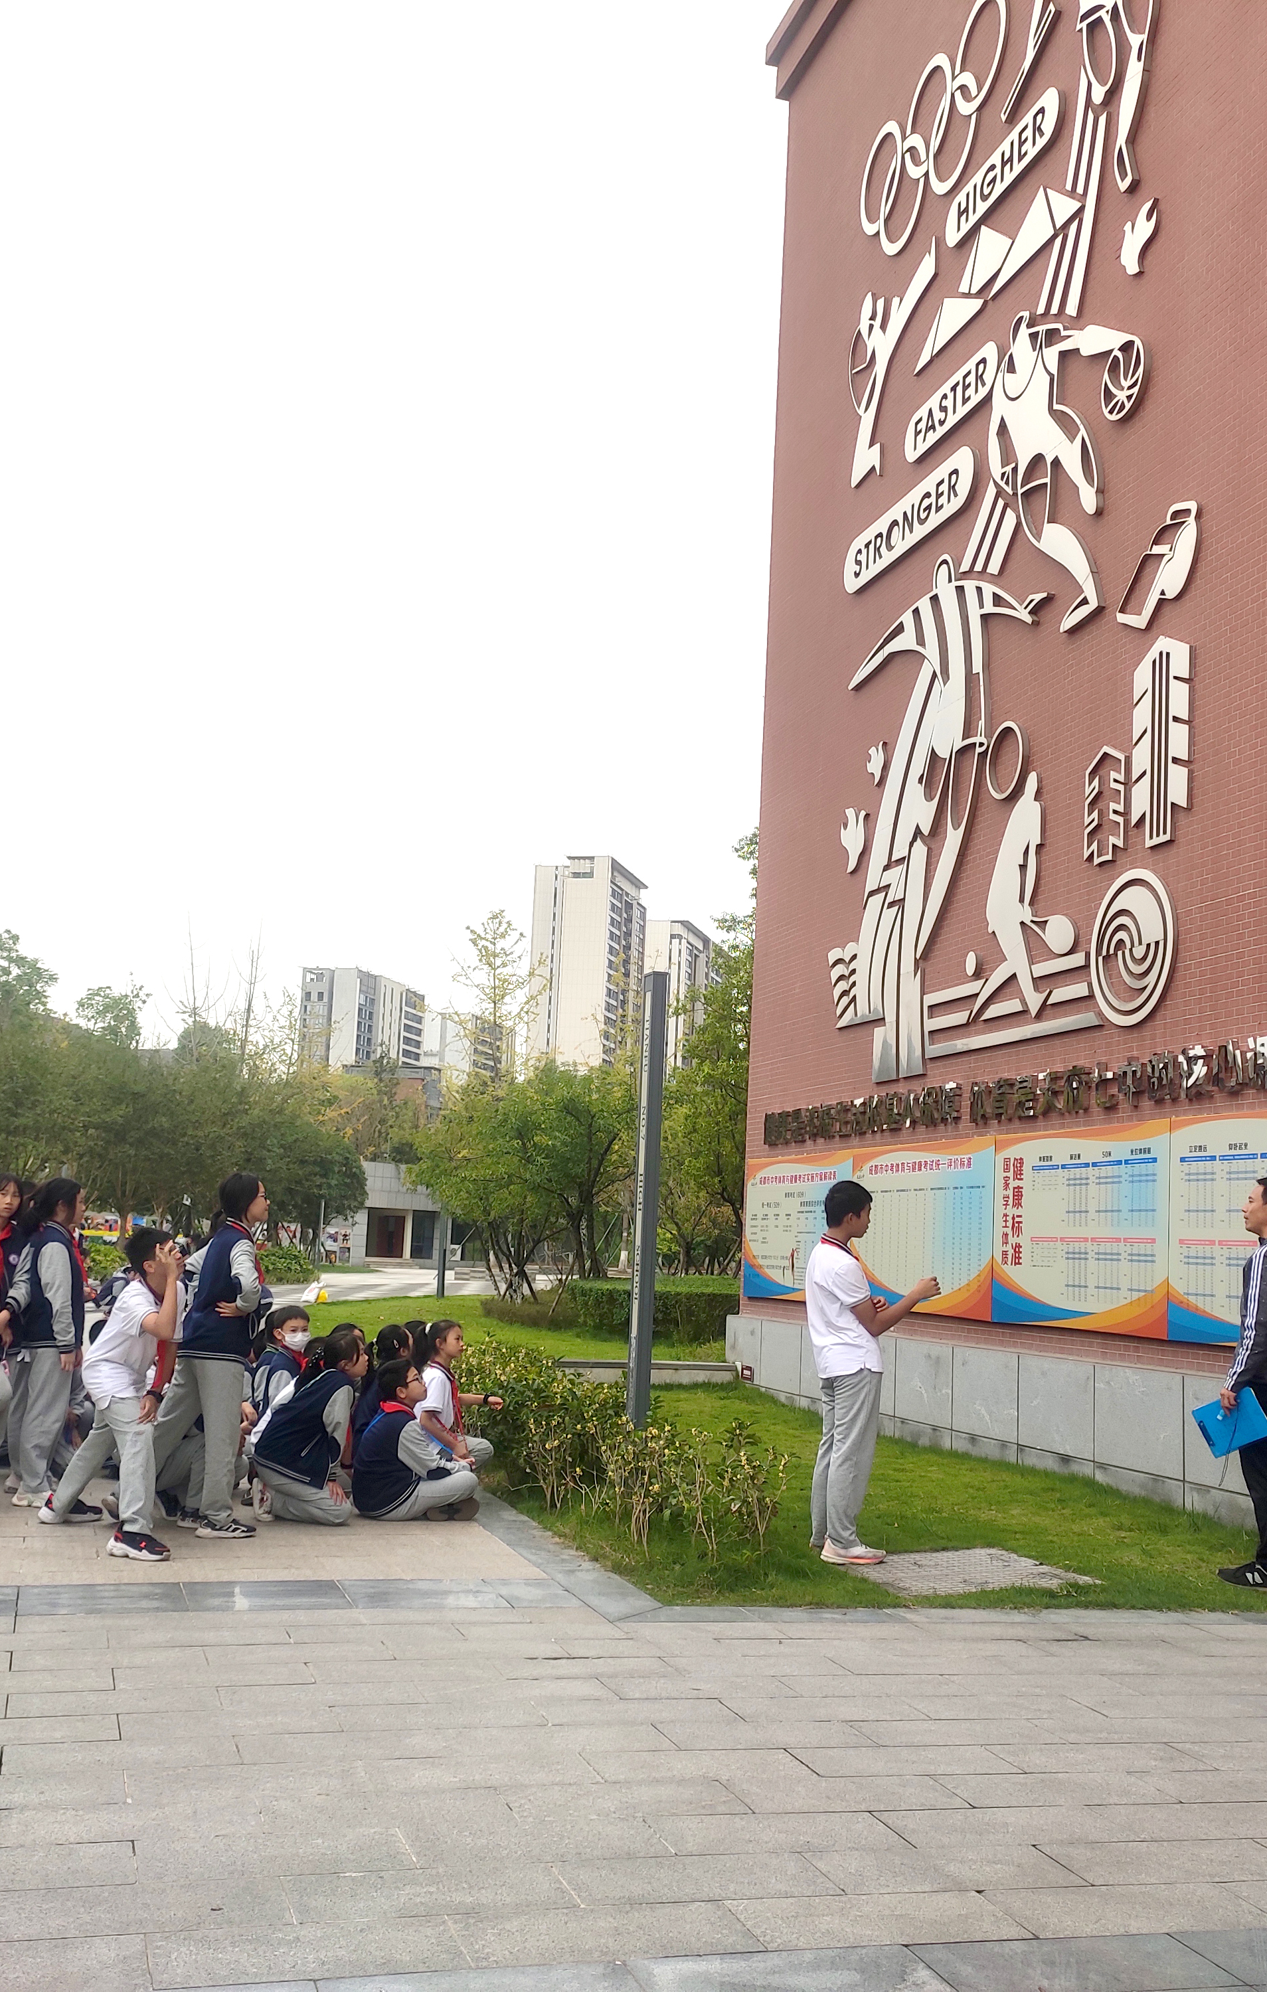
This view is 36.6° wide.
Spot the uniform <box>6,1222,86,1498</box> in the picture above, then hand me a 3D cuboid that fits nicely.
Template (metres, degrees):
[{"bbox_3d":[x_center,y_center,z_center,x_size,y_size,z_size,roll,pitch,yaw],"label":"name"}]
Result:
[{"bbox_3d":[-2.983,1.848,9.779,0.340,1.380,0.430,4,-8,-8],"label":"uniform"}]

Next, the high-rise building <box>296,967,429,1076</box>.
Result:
[{"bbox_3d":[-64.799,27.687,452.386,13.840,62.756,42.729,1,-8,16],"label":"high-rise building"}]

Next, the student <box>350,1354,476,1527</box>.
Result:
[{"bbox_3d":[-1.102,2.245,9.698,0.580,0.771,0.580,5,-8,-12],"label":"student"}]

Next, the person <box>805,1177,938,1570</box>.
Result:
[{"bbox_3d":[1.071,1.697,8.644,0.600,1.702,0.480,4,-8,-10],"label":"person"}]

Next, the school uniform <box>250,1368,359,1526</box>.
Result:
[{"bbox_3d":[-1.603,2.203,9.422,0.540,0.720,0.460,4,-8,-7],"label":"school uniform"}]

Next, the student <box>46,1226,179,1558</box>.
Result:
[{"bbox_3d":[-2.297,1.753,8.460,0.580,1.420,0.580,3,-8,-2],"label":"student"}]

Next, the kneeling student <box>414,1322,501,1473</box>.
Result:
[{"bbox_3d":[-0.982,2.323,10.808,0.550,0.920,0.480,3,-8,-4],"label":"kneeling student"}]

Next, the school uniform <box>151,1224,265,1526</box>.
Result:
[{"bbox_3d":[-1.994,1.770,9.013,0.500,1.409,0.500,4,-8,-10],"label":"school uniform"}]

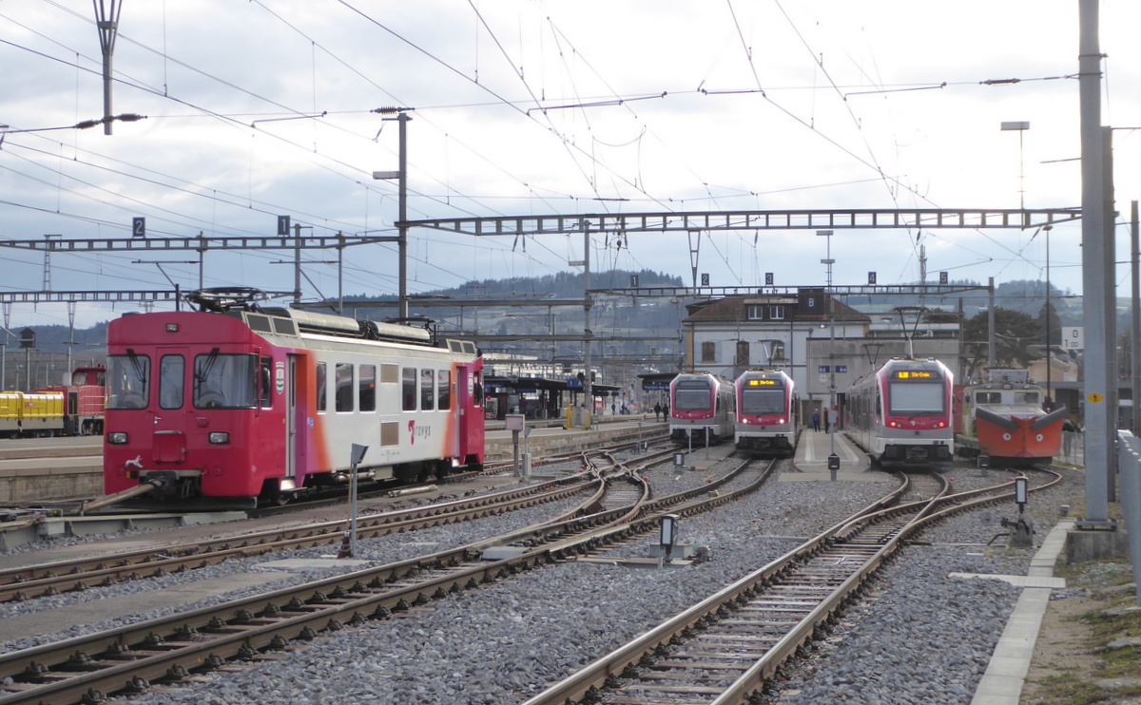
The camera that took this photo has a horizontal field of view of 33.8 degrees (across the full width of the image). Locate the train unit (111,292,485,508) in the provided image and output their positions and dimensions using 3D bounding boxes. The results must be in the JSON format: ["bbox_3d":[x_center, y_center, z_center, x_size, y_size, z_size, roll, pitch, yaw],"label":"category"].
[{"bbox_3d":[-5.127,0.996,40.718,2.680,3.950,17.600,0,-2,10],"label":"train unit"}]

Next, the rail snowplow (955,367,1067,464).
[{"bbox_3d":[16.358,2.355,70.161,3.050,3.500,8.500,0,-2,7],"label":"rail snowplow"}]

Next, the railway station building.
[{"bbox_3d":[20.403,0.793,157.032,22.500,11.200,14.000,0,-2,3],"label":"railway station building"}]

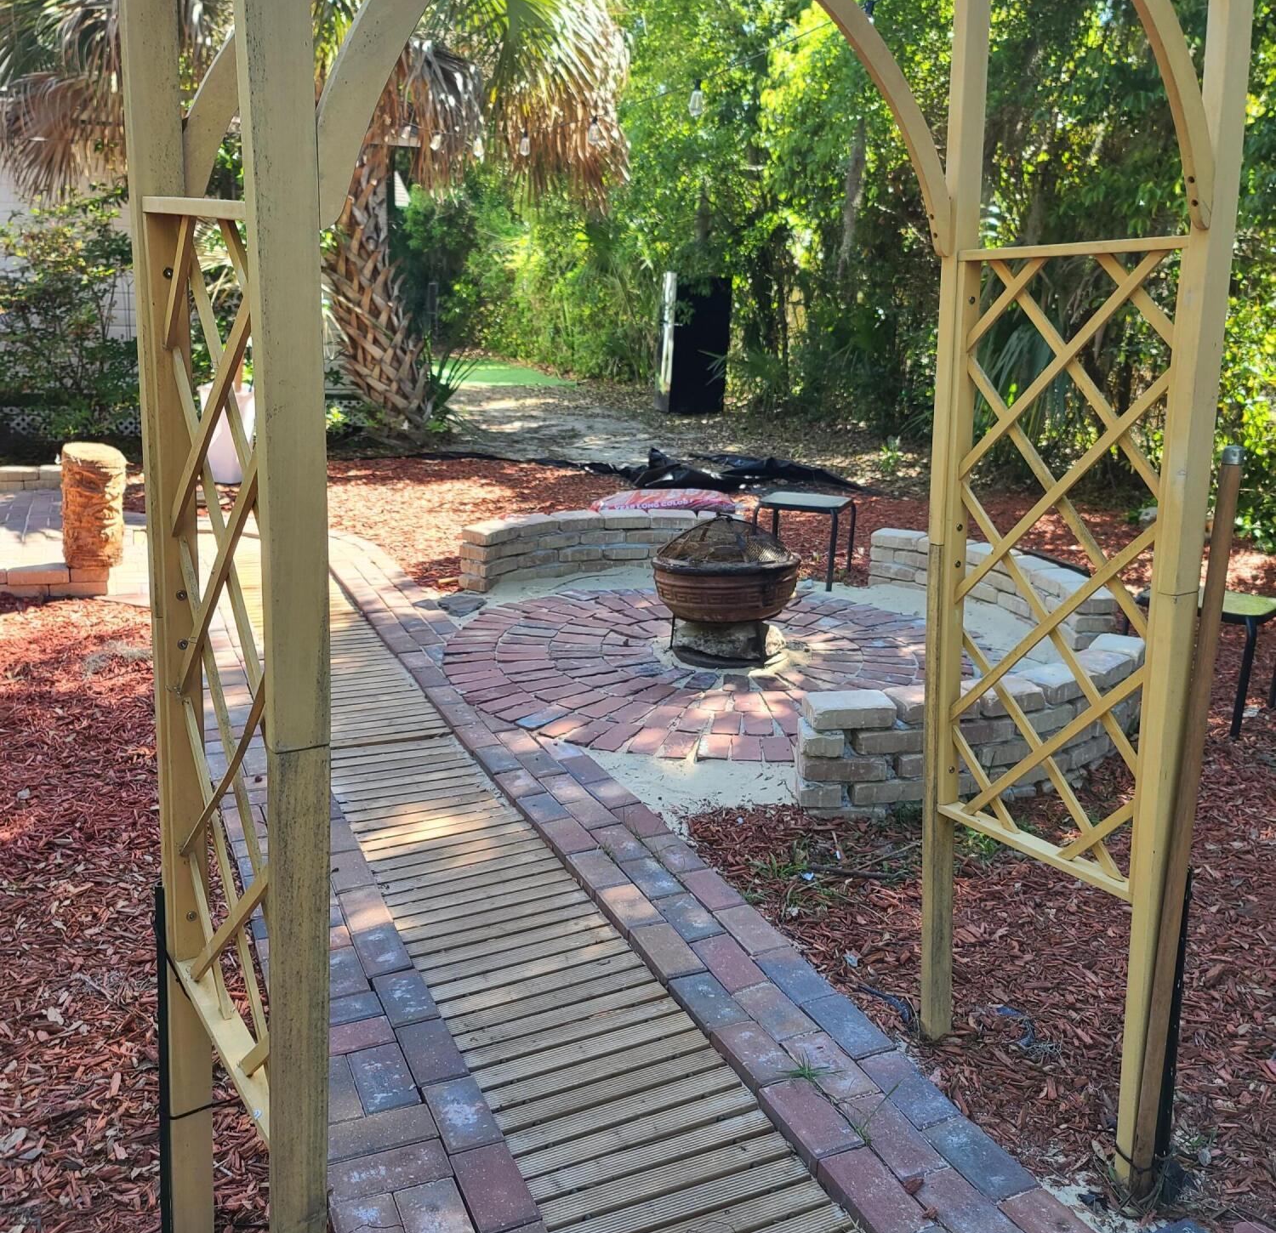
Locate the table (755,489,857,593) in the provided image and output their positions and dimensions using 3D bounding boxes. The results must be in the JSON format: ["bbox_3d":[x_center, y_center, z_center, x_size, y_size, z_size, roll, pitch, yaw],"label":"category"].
[{"bbox_3d":[0.828,-0.386,6.130,0.415,0.405,0.395,8,17,21],"label":"table"}]

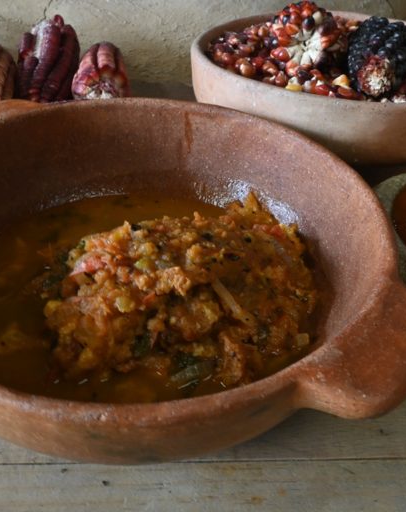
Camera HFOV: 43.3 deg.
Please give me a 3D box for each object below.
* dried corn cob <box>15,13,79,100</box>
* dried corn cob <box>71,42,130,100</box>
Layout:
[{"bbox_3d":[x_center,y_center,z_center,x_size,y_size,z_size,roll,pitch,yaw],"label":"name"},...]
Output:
[{"bbox_3d":[-0.139,-0.184,0.470,0.050,0.050,0.120,-3,47,-7],"label":"dried corn cob"},{"bbox_3d":[-0.093,-0.173,0.475,0.048,0.048,0.100,-3,40,-7],"label":"dried corn cob"}]

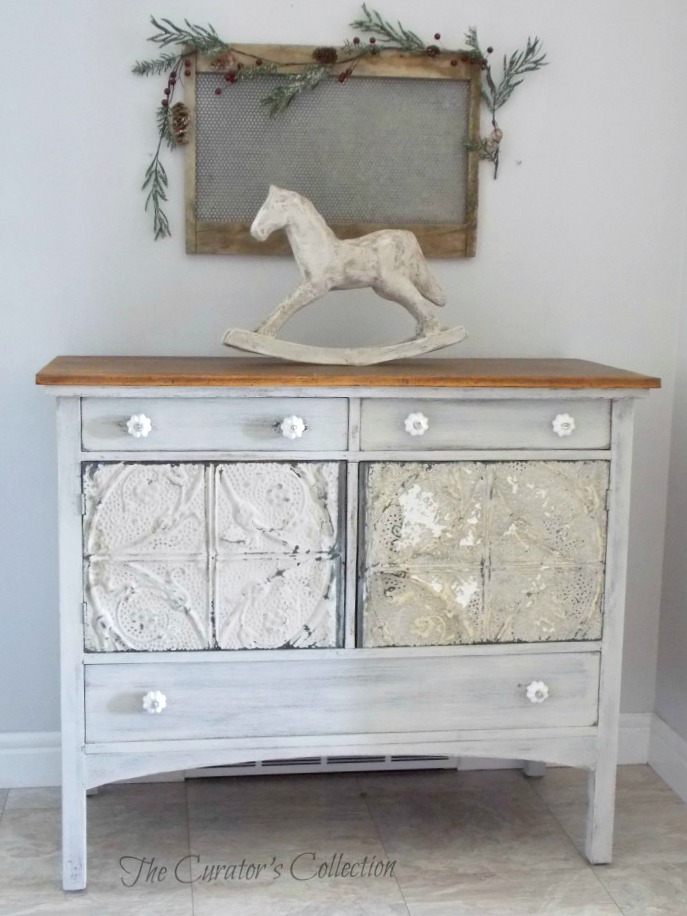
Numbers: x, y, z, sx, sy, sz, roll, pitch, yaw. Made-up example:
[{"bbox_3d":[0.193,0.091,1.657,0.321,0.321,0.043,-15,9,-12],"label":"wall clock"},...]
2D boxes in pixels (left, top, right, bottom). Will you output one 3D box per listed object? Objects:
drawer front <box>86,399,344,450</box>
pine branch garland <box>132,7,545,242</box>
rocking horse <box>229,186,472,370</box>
[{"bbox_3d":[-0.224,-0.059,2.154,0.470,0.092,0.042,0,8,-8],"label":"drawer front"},{"bbox_3d":[0.001,-0.690,2.533,0.859,0.473,0.080,0,8,-8],"label":"pine branch garland"},{"bbox_3d":[0.010,-0.363,2.444,0.488,0.347,0.105,-1,8,-12],"label":"rocking horse"}]

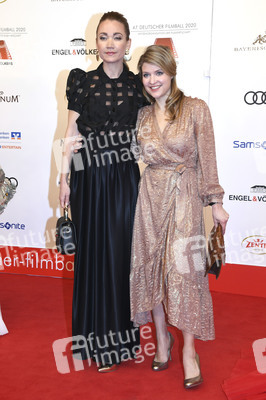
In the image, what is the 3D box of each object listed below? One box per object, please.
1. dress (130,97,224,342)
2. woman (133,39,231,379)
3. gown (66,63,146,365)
[{"bbox_3d":[0.203,0.082,2.979,0.500,1.150,0.400,2,7,9],"label":"dress"},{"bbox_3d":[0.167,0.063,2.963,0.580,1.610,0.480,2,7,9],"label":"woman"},{"bbox_3d":[-0.127,0.083,3.100,0.460,1.490,0.380,1,6,0],"label":"gown"}]

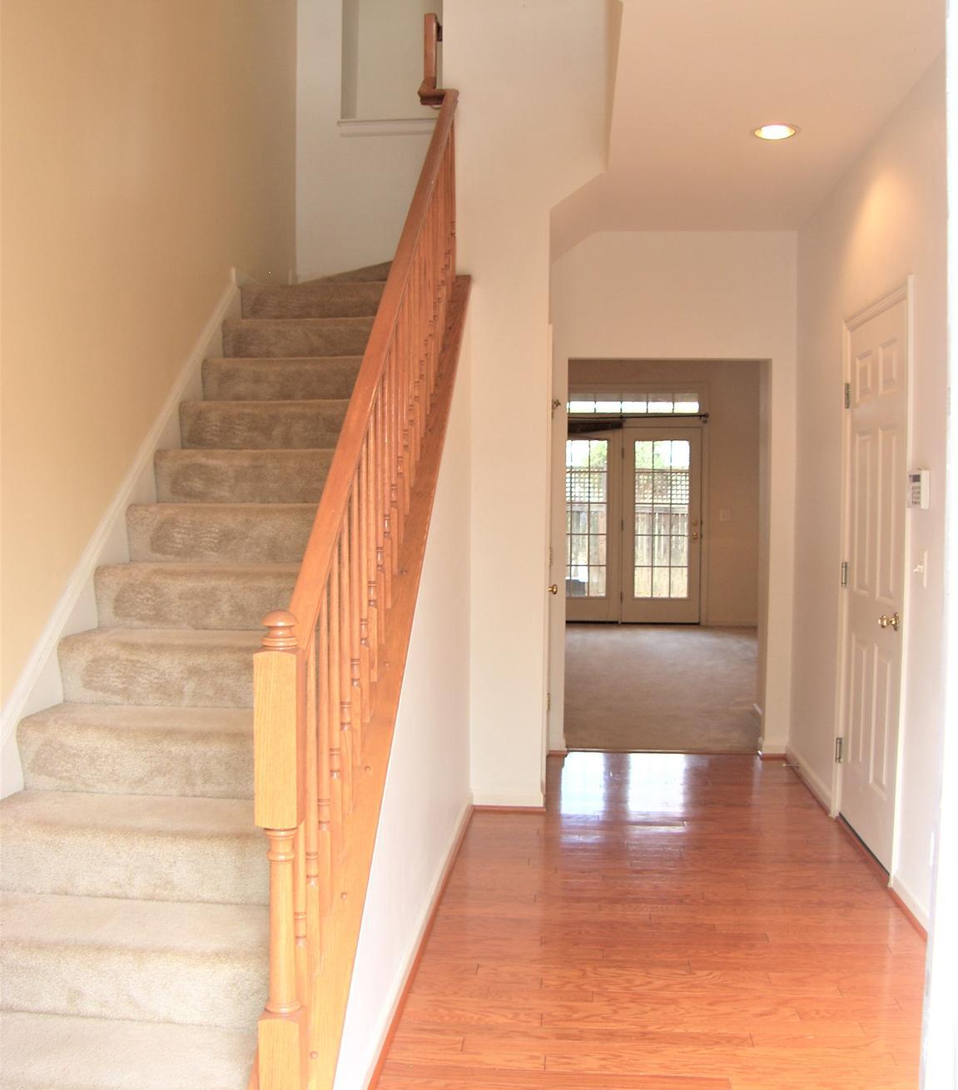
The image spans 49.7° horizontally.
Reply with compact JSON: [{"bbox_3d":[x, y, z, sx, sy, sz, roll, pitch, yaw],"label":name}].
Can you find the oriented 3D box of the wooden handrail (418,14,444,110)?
[{"bbox_3d":[-0.203,-2.081,4.414,0.110,0.390,0.140,1,3,6],"label":"wooden handrail"}]

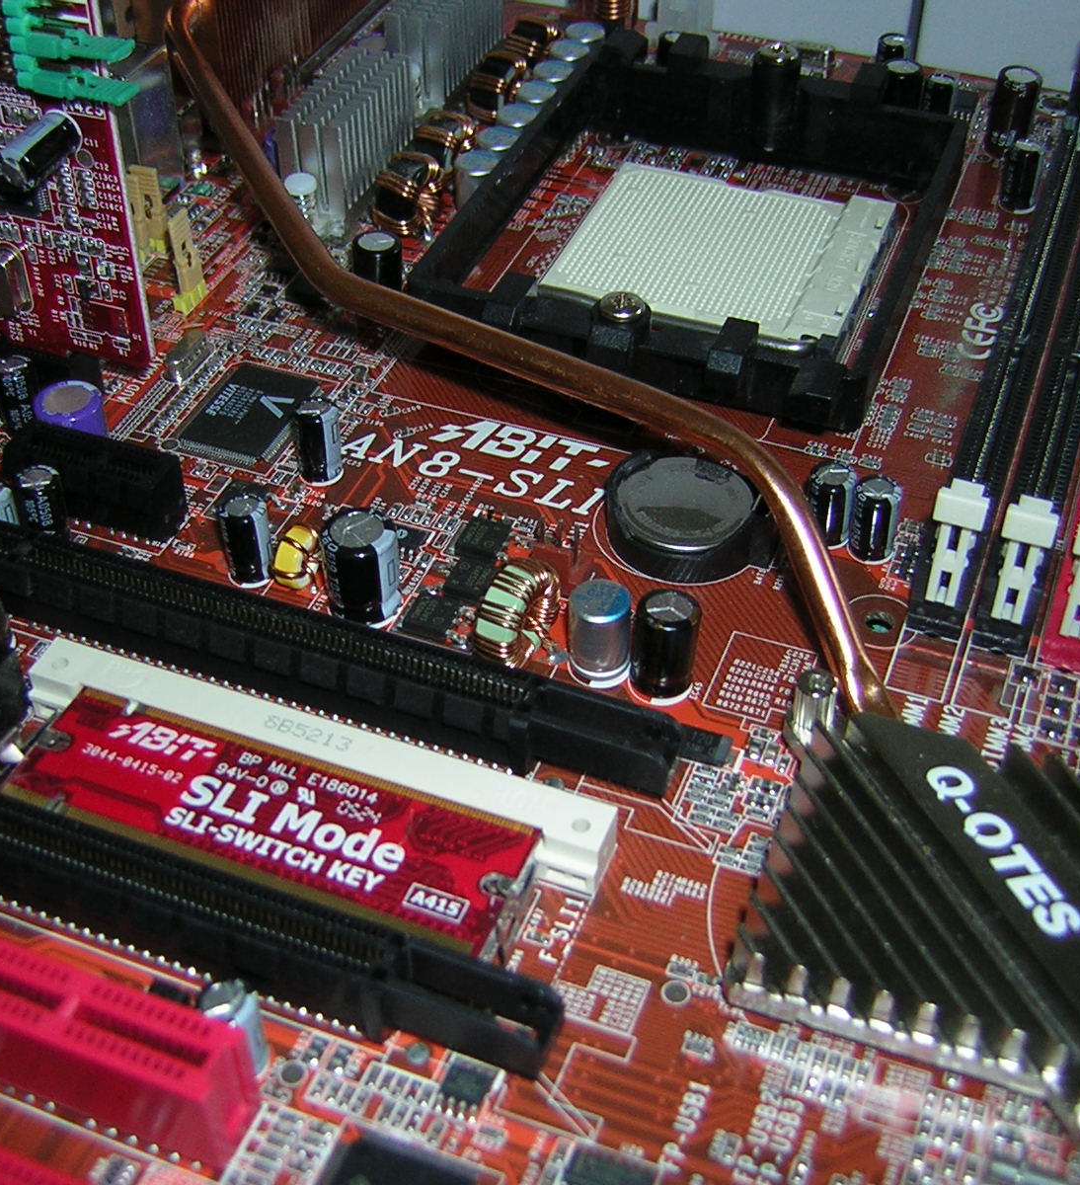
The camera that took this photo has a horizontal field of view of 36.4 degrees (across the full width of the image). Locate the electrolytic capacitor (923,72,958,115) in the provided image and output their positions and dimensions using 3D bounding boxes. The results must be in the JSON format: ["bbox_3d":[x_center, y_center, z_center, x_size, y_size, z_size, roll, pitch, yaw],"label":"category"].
[{"bbox_3d":[0.079,-0.096,0.323,0.005,0.011,0.005,15,46,16],"label":"electrolytic capacitor"}]

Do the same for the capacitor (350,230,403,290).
[{"bbox_3d":[-0.027,-0.054,0.278,0.008,0.012,0.008,0,44,0],"label":"capacitor"}]

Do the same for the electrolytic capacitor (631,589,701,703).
[{"bbox_3d":[0.017,0.007,0.217,0.008,0.011,0.008,15,46,16],"label":"electrolytic capacitor"}]

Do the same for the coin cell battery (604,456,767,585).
[{"bbox_3d":[0.021,-0.011,0.240,0.022,0.005,0.022,16,46,15],"label":"coin cell battery"}]

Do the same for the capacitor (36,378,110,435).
[{"bbox_3d":[-0.070,-0.025,0.247,0.010,0.009,0.010,15,46,16],"label":"capacitor"}]

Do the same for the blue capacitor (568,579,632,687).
[{"bbox_3d":[0.008,0.005,0.220,0.008,0.010,0.008,0,44,0],"label":"blue capacitor"}]

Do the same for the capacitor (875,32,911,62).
[{"bbox_3d":[0.070,-0.105,0.329,0.007,0.011,0.007,15,46,16],"label":"capacitor"}]

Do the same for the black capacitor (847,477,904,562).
[{"bbox_3d":[0.048,-0.011,0.235,0.006,0.011,0.006,15,46,16],"label":"black capacitor"}]

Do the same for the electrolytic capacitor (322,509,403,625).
[{"bbox_3d":[-0.024,-0.003,0.222,0.010,0.012,0.010,0,44,0],"label":"electrolytic capacitor"}]

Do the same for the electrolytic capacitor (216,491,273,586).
[{"bbox_3d":[-0.041,-0.007,0.226,0.006,0.012,0.006,0,44,0],"label":"electrolytic capacitor"}]

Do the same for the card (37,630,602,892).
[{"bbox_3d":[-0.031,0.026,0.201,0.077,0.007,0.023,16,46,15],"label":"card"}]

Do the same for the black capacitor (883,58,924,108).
[{"bbox_3d":[0.072,-0.099,0.326,0.008,0.011,0.008,15,46,16],"label":"black capacitor"}]

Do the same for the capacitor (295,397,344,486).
[{"bbox_3d":[-0.032,-0.022,0.241,0.006,0.012,0.006,0,44,0],"label":"capacitor"}]

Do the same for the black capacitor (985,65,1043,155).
[{"bbox_3d":[0.092,-0.093,0.317,0.008,0.015,0.008,15,46,16],"label":"black capacitor"}]

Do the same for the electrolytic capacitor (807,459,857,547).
[{"bbox_3d":[0.042,-0.013,0.237,0.006,0.011,0.006,15,46,16],"label":"electrolytic capacitor"}]

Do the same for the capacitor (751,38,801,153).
[{"bbox_3d":[0.044,-0.093,0.310,0.009,0.020,0.009,0,44,0],"label":"capacitor"}]

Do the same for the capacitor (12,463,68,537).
[{"bbox_3d":[-0.071,-0.012,0.236,0.006,0.011,0.006,0,44,0],"label":"capacitor"}]

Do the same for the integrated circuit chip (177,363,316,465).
[{"bbox_3d":[-0.046,-0.028,0.259,0.016,0.002,0.022,16,46,15],"label":"integrated circuit chip"}]

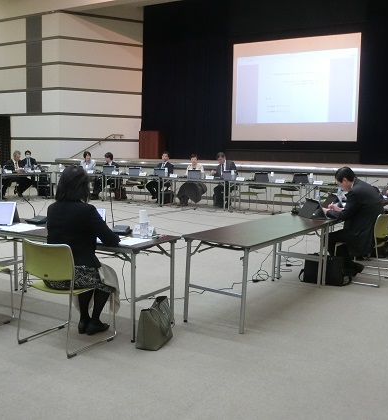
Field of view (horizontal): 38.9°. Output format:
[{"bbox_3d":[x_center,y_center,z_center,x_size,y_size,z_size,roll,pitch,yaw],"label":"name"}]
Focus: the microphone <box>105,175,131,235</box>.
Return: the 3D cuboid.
[{"bbox_3d":[-0.615,-0.037,4.482,0.150,0.450,0.180,5,8,32],"label":"microphone"}]

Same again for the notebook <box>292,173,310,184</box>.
[{"bbox_3d":[2.225,-0.659,11.384,0.290,0.200,0.180,5,8,32],"label":"notebook"}]

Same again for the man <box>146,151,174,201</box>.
[{"bbox_3d":[-0.874,-0.847,14.359,0.520,1.335,0.770,6,8,35],"label":"man"}]

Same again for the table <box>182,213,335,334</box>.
[{"bbox_3d":[0.631,0.525,5.115,0.600,0.700,1.800,5,7,32],"label":"table"}]

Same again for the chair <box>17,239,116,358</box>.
[{"bbox_3d":[-0.906,0.579,4.005,0.525,0.770,0.550,5,7,31],"label":"chair"}]

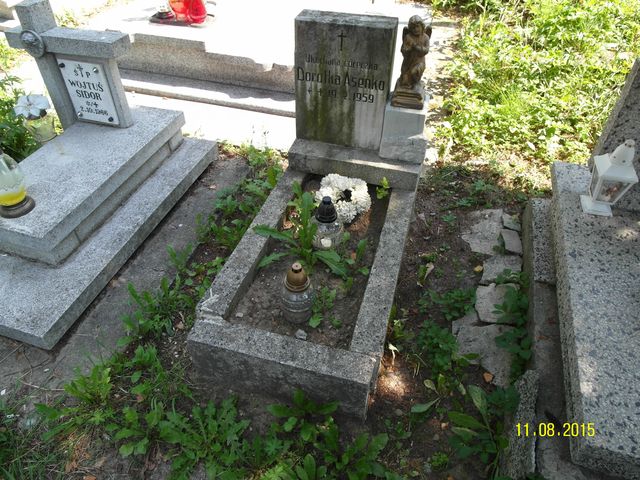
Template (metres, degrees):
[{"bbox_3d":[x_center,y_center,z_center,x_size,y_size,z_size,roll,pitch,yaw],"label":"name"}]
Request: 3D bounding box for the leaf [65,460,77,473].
[{"bbox_3d":[-0.786,0.713,1.397,0.035,0.011,0.036,1,42,0],"label":"leaf"}]

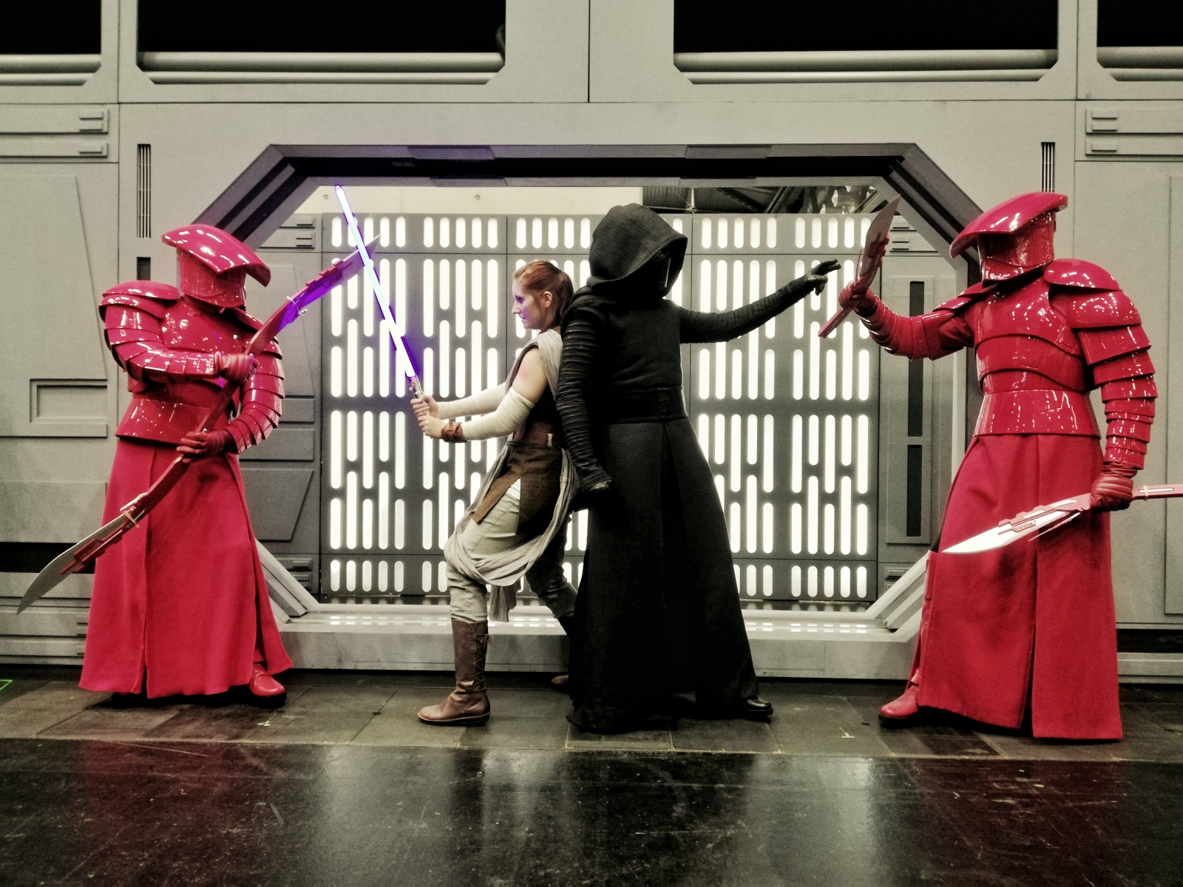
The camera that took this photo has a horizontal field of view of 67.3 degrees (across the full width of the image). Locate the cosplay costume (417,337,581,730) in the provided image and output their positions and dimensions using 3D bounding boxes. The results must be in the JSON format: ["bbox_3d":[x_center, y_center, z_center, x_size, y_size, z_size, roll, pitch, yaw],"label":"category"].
[{"bbox_3d":[-0.325,0.269,3.340,0.660,1.440,0.540,1,0,2],"label":"cosplay costume"}]

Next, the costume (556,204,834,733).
[{"bbox_3d":[0.360,0.060,3.270,0.800,1.870,0.830,1,1,42],"label":"costume"}]

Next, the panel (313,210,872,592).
[{"bbox_3d":[0.030,-0.253,5.630,3.480,2.410,0.120,1,0,1],"label":"panel"}]

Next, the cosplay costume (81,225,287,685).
[{"bbox_3d":[-1.590,0.052,3.470,0.760,1.850,0.650,0,1,-38],"label":"cosplay costume"}]

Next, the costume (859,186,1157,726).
[{"bbox_3d":[1.440,0.056,3.130,0.920,1.900,0.720,1,1,40],"label":"costume"}]

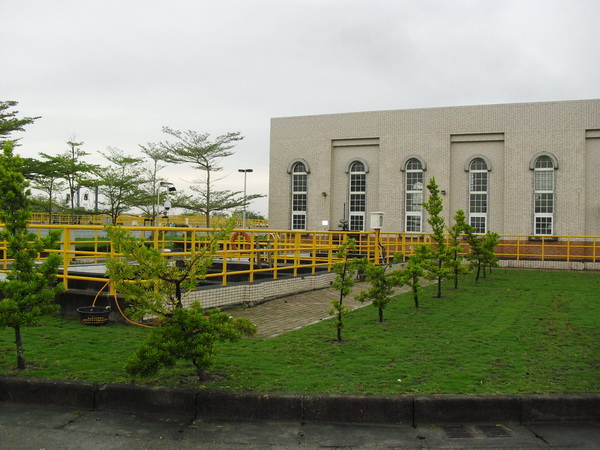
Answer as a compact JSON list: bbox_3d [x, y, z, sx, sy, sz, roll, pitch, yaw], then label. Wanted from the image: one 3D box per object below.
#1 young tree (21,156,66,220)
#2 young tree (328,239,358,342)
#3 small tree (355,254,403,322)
[{"bbox_3d":[-21.662,-2.068,53.022,4.100,7.498,4.100,1,-1,0],"label":"young tree"},{"bbox_3d":[0.584,0.907,8.671,0.403,1.440,0.403,1,-1,0],"label":"young tree"},{"bbox_3d":[1.315,1.080,10.577,0.814,1.159,0.750,1,-1,0],"label":"small tree"}]

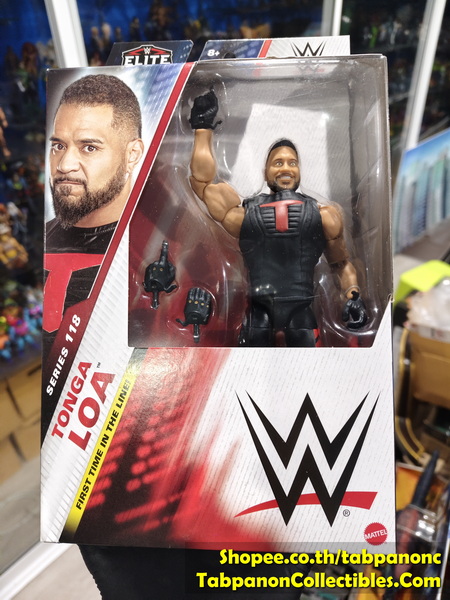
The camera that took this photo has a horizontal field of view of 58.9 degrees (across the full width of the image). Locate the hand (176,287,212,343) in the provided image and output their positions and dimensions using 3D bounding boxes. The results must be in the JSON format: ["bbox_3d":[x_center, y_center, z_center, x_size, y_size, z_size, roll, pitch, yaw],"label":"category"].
[{"bbox_3d":[-0.015,0.007,0.195,0.017,0.027,0.013,3,-2,4],"label":"hand"}]

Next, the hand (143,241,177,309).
[{"bbox_3d":[-0.032,-0.012,0.195,0.017,0.034,0.013,8,-1,4],"label":"hand"}]

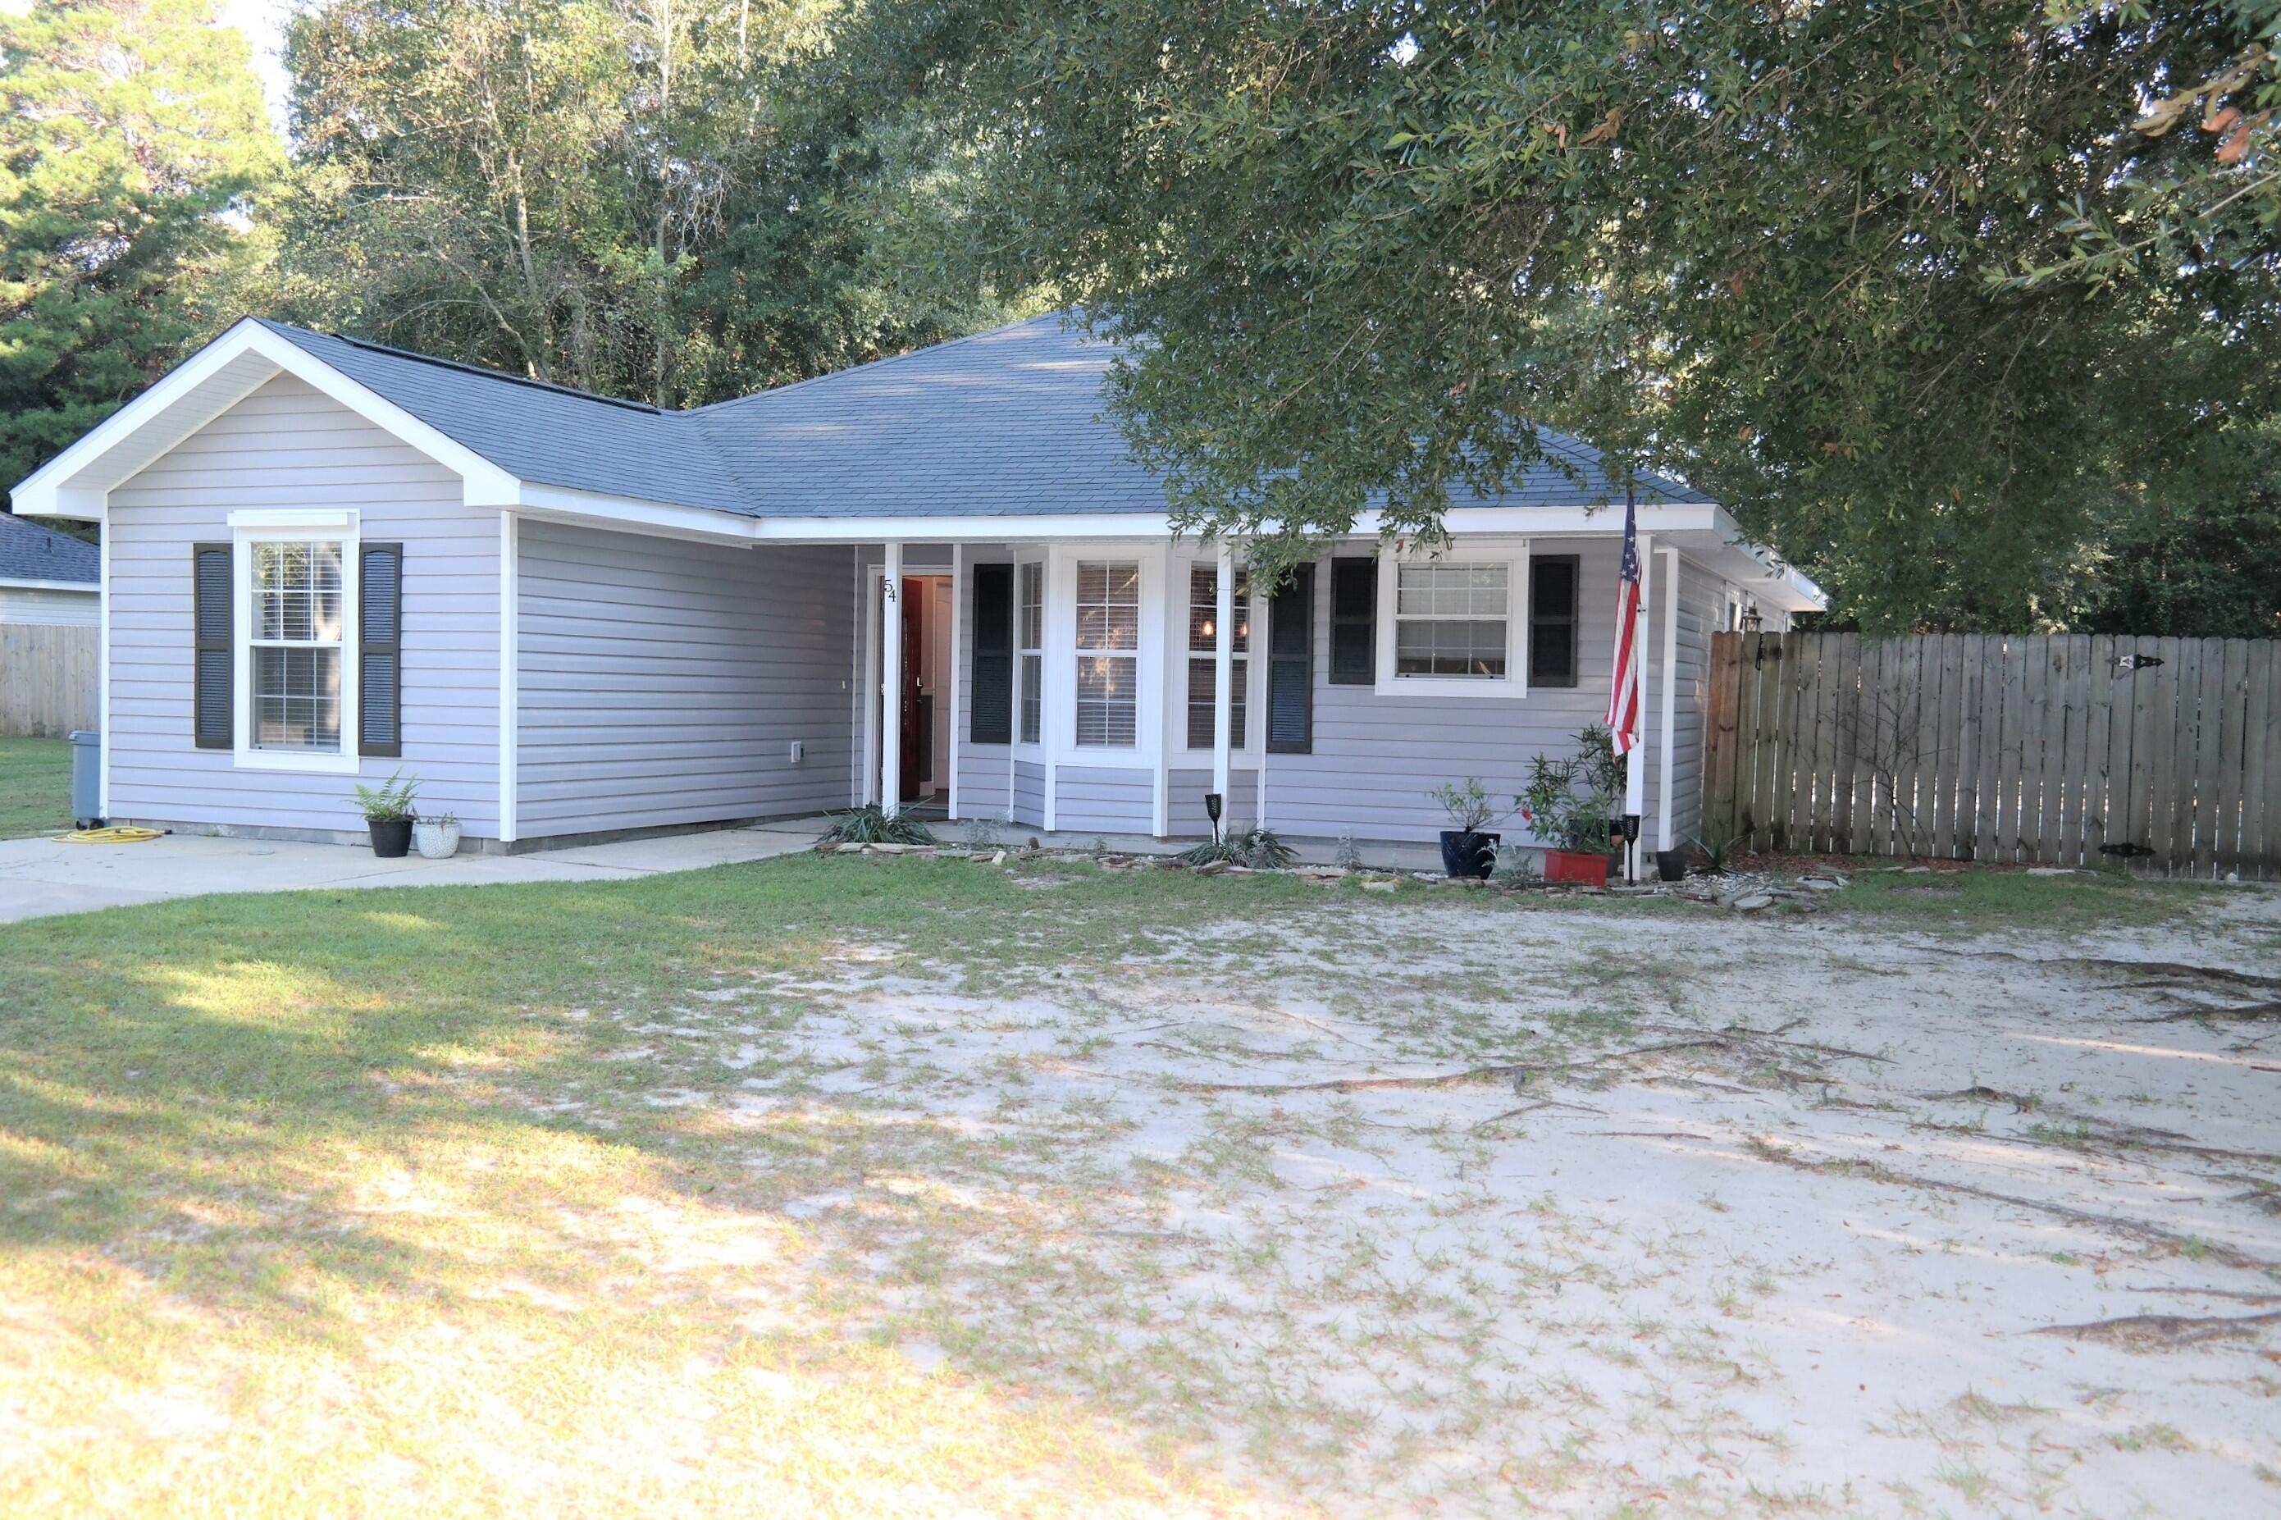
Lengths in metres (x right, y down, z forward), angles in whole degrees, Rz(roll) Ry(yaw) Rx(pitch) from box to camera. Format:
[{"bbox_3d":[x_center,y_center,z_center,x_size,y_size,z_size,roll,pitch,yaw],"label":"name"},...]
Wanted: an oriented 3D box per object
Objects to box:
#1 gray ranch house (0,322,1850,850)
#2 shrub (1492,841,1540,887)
[{"bbox_3d":[-0.295,-2.071,16.717,11.700,5.200,13.400,2,2,21],"label":"gray ranch house"},{"bbox_3d":[2.518,0.692,11.450,0.330,0.310,0.300,2,2,21],"label":"shrub"}]

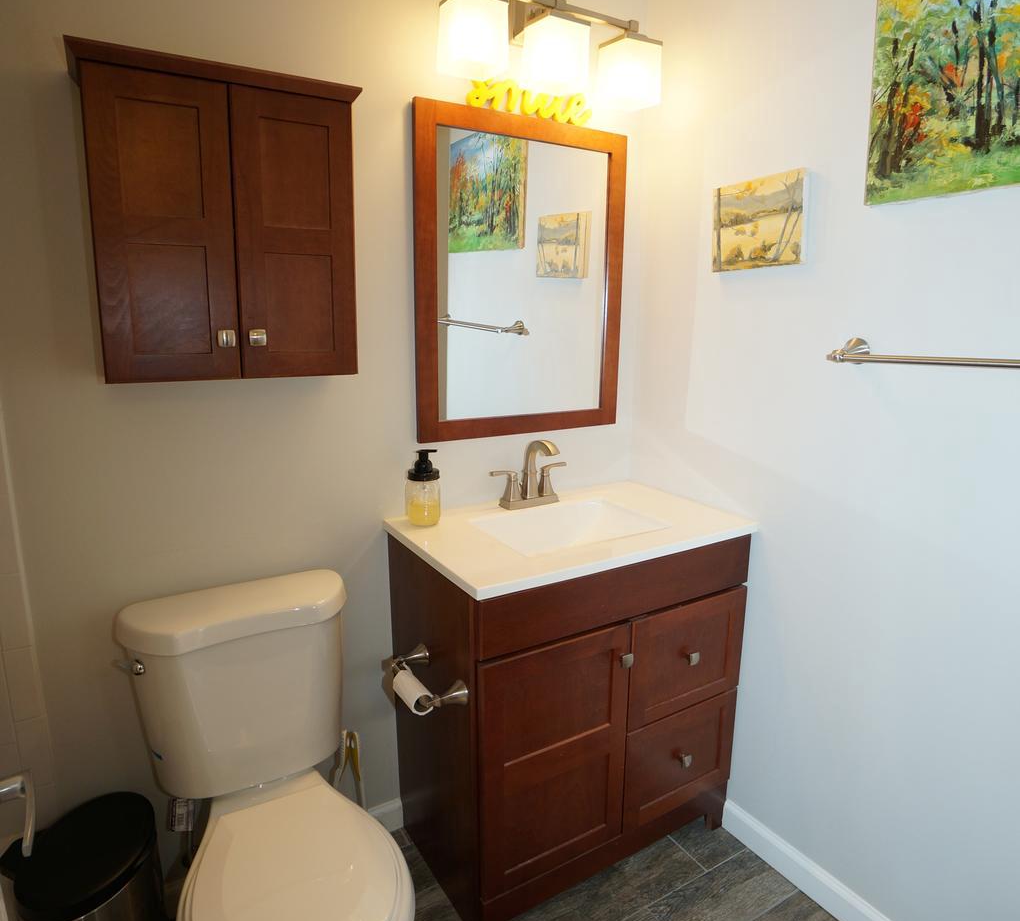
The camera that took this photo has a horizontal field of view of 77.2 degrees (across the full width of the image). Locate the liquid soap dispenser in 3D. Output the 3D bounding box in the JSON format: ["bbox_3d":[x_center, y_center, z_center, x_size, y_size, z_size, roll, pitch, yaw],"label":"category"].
[{"bbox_3d":[-0.203,0.062,1.511,0.083,0.176,0.081,-3,13,-16],"label":"liquid soap dispenser"}]

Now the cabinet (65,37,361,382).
[{"bbox_3d":[-0.518,-0.417,1.165,0.462,0.522,0.178,-7,14,-31],"label":"cabinet"}]

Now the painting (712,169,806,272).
[{"bbox_3d":[0.558,-0.536,1.445,0.030,0.200,0.247,-7,14,-31],"label":"painting"}]

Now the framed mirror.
[{"bbox_3d":[0.042,-0.449,1.601,0.611,0.767,0.022,-7,14,-31],"label":"framed mirror"}]

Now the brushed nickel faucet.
[{"bbox_3d":[0.077,0.037,1.637,0.225,0.177,0.142,-7,14,-31],"label":"brushed nickel faucet"}]

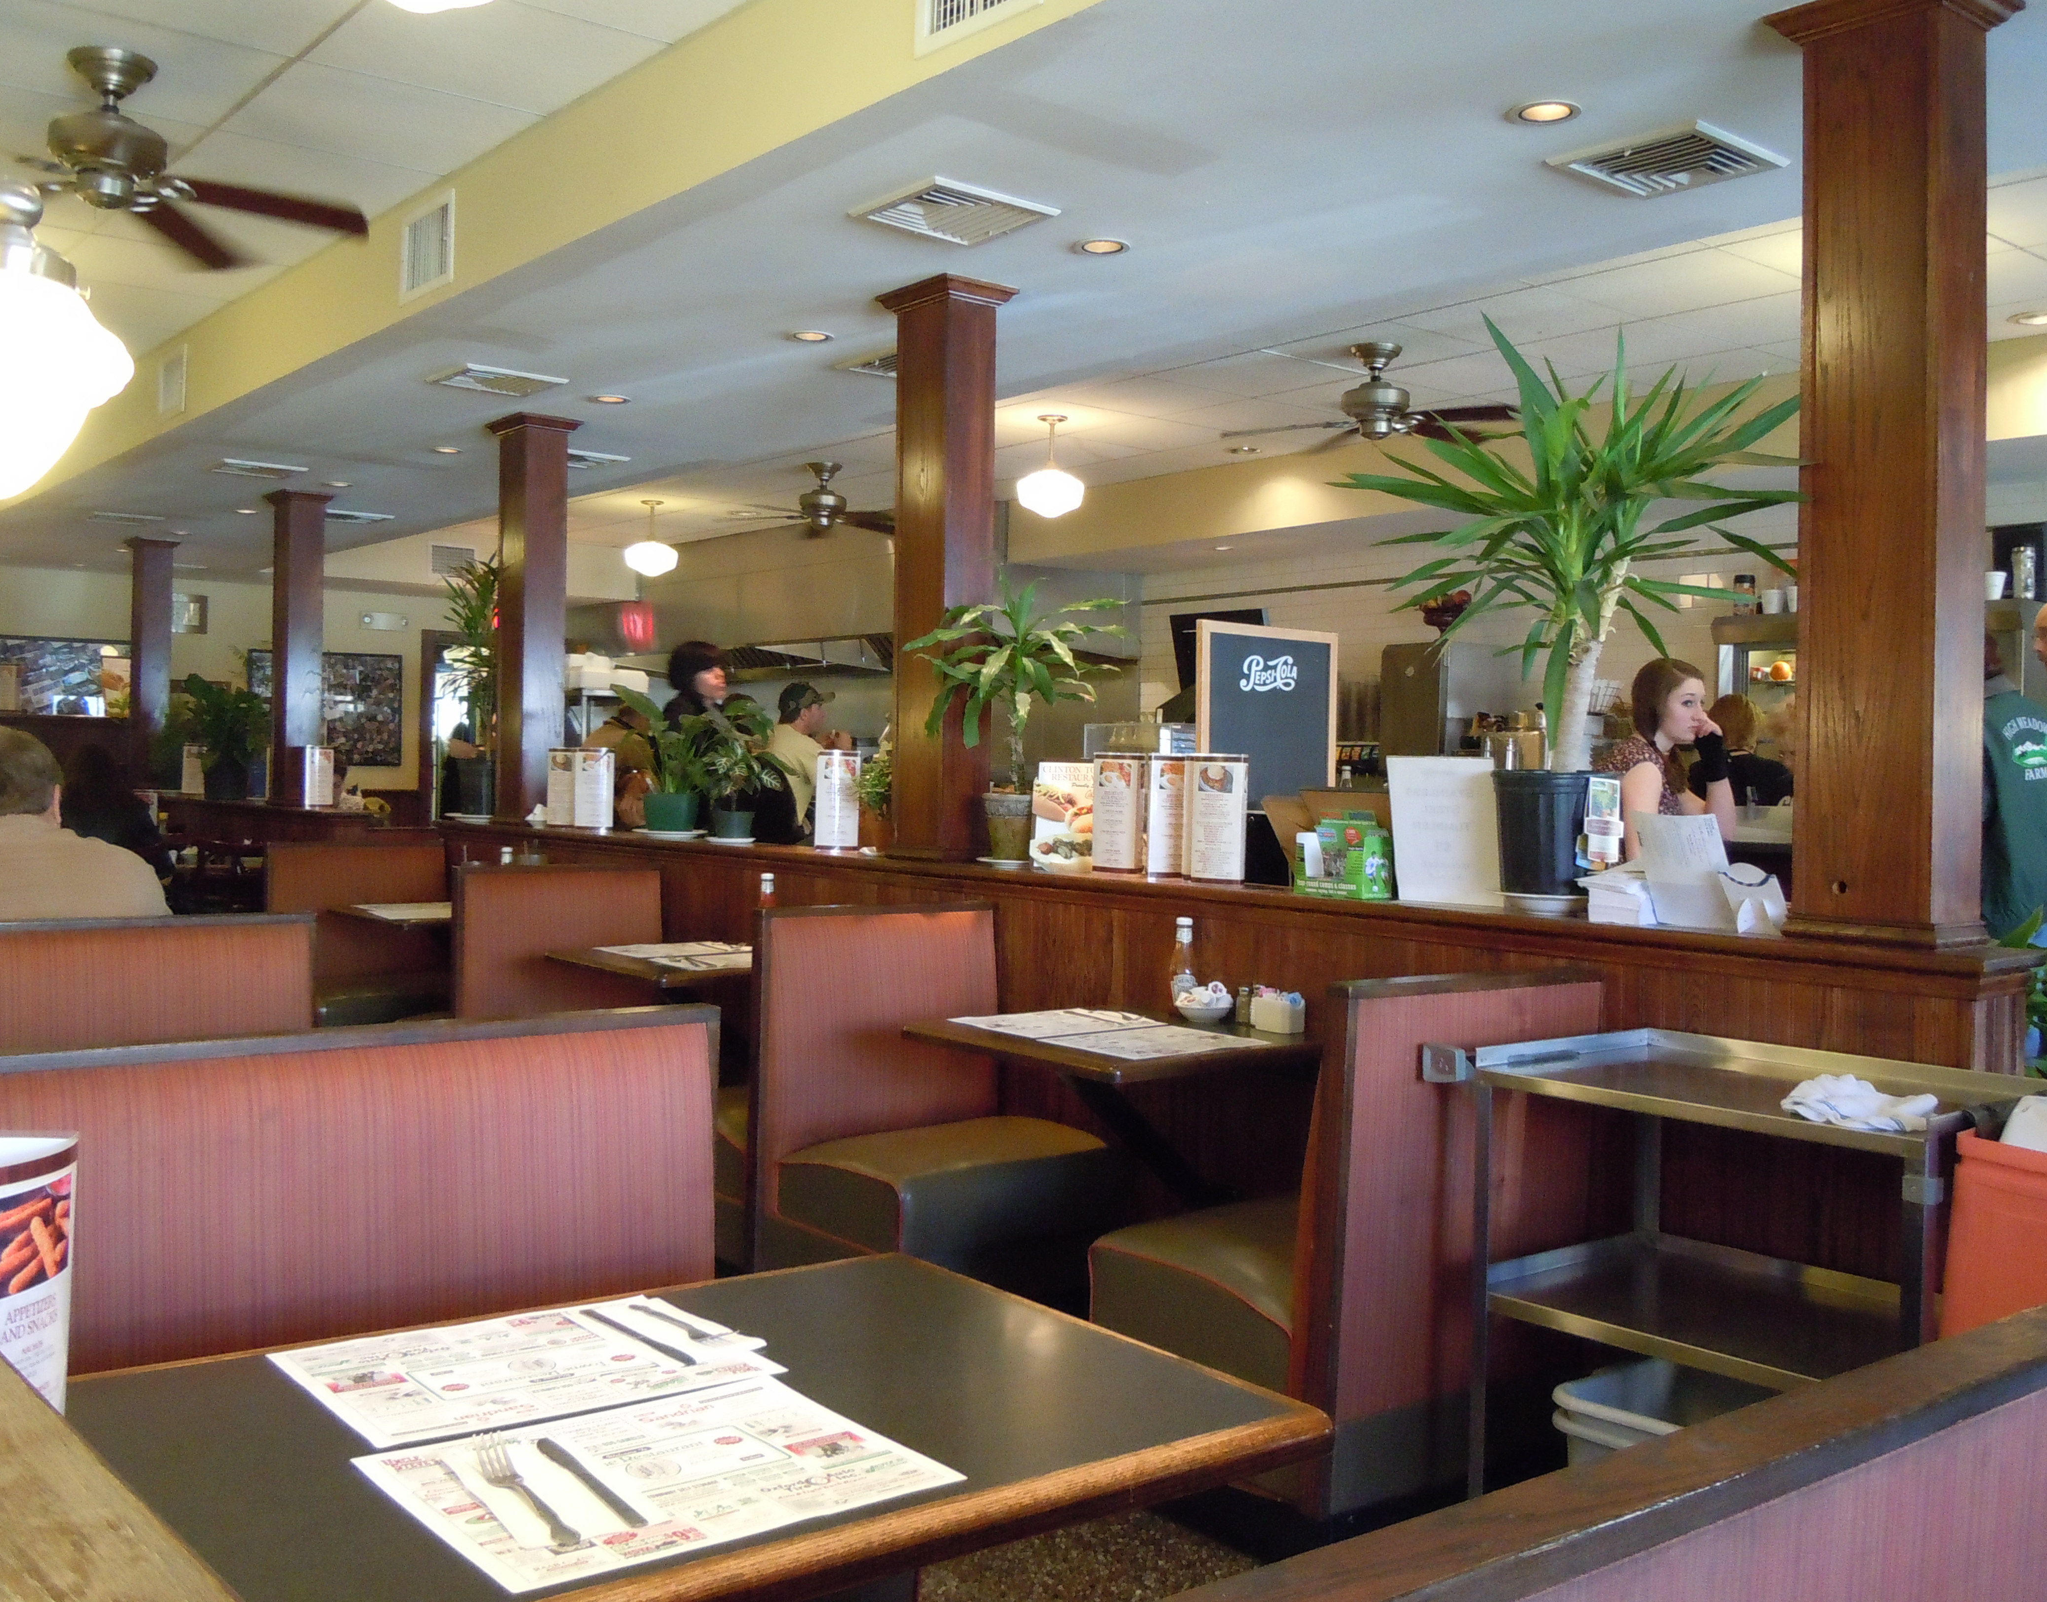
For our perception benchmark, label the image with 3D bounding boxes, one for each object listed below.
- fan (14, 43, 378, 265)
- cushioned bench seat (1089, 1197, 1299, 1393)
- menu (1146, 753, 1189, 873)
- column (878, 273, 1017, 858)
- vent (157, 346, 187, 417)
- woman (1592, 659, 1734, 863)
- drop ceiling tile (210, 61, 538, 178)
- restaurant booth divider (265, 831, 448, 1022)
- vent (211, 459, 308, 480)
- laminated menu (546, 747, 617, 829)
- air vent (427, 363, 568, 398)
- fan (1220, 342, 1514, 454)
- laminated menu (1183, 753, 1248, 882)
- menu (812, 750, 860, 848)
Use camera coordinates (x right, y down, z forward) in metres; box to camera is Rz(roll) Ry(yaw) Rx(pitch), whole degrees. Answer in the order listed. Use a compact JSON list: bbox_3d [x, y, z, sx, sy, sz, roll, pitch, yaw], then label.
[{"bbox_3d":[-2.054,-1.493,4.171,1.120,0.340,1.120,1,1,-39],"label":"fan"},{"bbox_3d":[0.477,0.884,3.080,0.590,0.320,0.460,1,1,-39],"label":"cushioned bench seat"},{"bbox_3d":[0.343,0.030,4.206,0.125,0.285,0.090,2,1,34],"label":"menu"},{"bbox_3d":[-0.217,-0.581,4.799,0.245,1.462,0.325,1,1,-39],"label":"column"},{"bbox_3d":[-3.257,-1.592,7.063,0.025,0.240,0.365,1,1,-39],"label":"vent"},{"bbox_3d":[1.833,0.313,5.263,0.480,1.420,0.430,0,2,-25],"label":"woman"},{"bbox_3d":[-1.578,-1.675,4.559,0.600,0.020,0.610,-1,2,-40],"label":"drop ceiling tile"},{"bbox_3d":[-2.413,0.653,6.970,0.630,0.990,0.550,-1,2,-40],"label":"restaurant booth divider"},{"bbox_3d":[-3.308,-1.417,7.973,0.340,0.025,0.340,1,1,-39],"label":"vent"},{"bbox_3d":[-1.560,-0.046,6.516,0.230,0.287,0.100,2,1,30],"label":"laminated menu"},{"bbox_3d":[-1.670,-1.328,5.878,0.345,0.035,0.345,1,1,-39],"label":"air vent"},{"bbox_3d":[1.297,-1.488,6.826,1.120,0.340,1.120,1,1,-39],"label":"fan"},{"bbox_3d":[0.426,0.035,4.058,0.125,0.285,0.090,2,1,38],"label":"laminated menu"},{"bbox_3d":[-0.504,0.000,4.970,0.122,0.273,0.090,2,0,-6],"label":"menu"}]

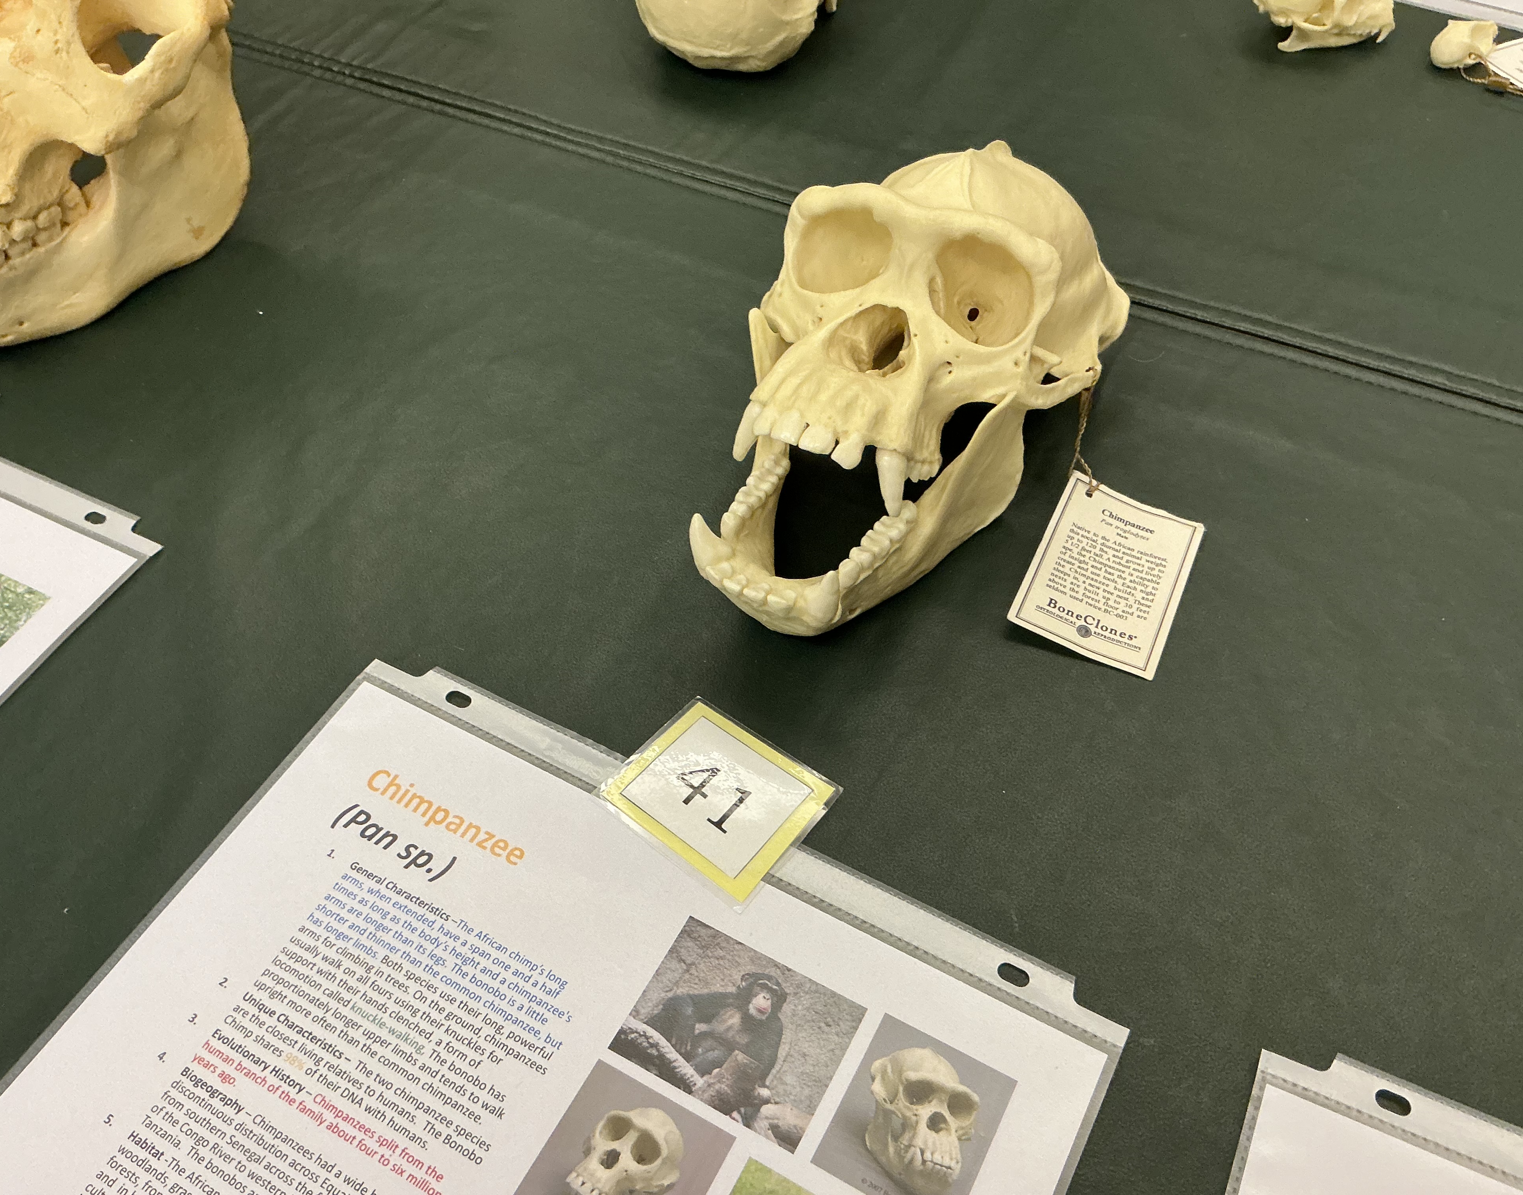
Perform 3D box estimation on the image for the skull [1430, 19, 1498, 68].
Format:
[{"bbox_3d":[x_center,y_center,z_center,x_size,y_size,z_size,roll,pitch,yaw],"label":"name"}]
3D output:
[{"bbox_3d":[0.362,-0.286,0.664,0.036,0.024,0.028,-36,58,-22],"label":"skull"}]

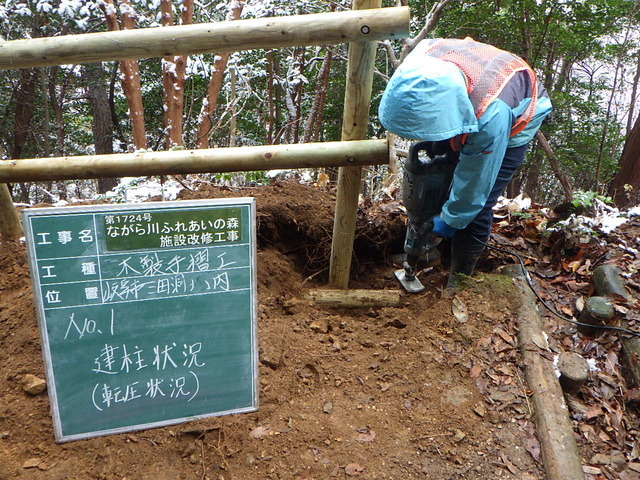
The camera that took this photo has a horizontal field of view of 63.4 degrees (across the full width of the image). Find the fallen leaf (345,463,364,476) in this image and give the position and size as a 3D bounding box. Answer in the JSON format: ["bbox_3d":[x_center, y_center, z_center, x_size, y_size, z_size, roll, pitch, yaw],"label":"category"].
[{"bbox_3d":[0.089,0.575,1.303,0.051,0.010,0.032,1,35,-3],"label":"fallen leaf"}]

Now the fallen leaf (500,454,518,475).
[{"bbox_3d":[0.491,0.575,1.338,0.029,0.012,0.061,-10,38,-19],"label":"fallen leaf"}]

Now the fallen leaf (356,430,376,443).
[{"bbox_3d":[0.124,0.521,1.381,0.058,0.010,0.032,-9,37,-17],"label":"fallen leaf"}]

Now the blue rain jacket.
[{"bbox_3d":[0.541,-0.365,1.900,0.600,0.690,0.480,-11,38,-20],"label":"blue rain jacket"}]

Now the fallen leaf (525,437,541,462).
[{"bbox_3d":[0.571,0.553,1.377,0.043,0.012,0.075,2,35,-3],"label":"fallen leaf"}]

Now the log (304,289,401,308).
[{"bbox_3d":[0.137,0.248,2.180,0.395,0.080,0.080,1,35,-1],"label":"log"}]

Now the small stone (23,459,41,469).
[{"bbox_3d":[-0.698,0.543,1.259,0.036,0.012,0.021,-2,31,-9],"label":"small stone"}]

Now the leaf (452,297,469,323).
[{"bbox_3d":[0.542,0.259,1.978,0.062,0.015,0.116,-5,50,-8],"label":"leaf"}]

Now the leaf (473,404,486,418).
[{"bbox_3d":[0.456,0.481,1.468,0.041,0.012,0.045,-19,41,-29],"label":"leaf"}]

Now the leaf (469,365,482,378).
[{"bbox_3d":[0.485,0.407,1.612,0.034,0.010,0.057,26,41,28],"label":"leaf"}]

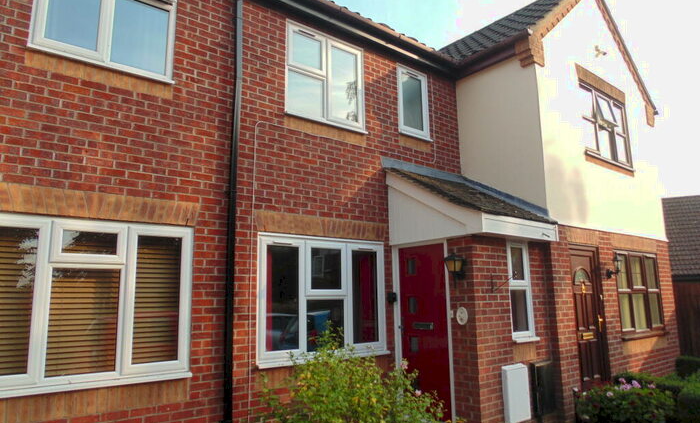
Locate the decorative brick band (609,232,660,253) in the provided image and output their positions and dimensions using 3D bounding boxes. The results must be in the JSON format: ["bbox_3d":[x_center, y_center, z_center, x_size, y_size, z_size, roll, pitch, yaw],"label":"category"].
[{"bbox_3d":[4.579,0.515,7.842,1.830,0.230,0.070,7,-12,-38],"label":"decorative brick band"}]

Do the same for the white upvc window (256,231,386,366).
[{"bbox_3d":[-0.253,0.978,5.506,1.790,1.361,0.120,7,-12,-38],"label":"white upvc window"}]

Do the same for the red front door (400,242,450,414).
[{"bbox_3d":[0.885,1.360,5.723,0.060,1.905,0.750,7,-12,-38],"label":"red front door"}]

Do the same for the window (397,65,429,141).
[{"bbox_3d":[0.899,-1.529,6.880,0.655,1.025,0.090,7,-12,-38],"label":"window"}]

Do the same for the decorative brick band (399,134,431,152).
[{"bbox_3d":[0.889,-0.949,6.789,0.645,0.150,0.070,7,-12,-38],"label":"decorative brick band"}]

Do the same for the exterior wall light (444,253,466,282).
[{"bbox_3d":[1.163,0.625,5.247,0.255,0.340,0.180,7,-12,-38],"label":"exterior wall light"}]

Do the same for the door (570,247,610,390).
[{"bbox_3d":[3.196,1.485,6.587,0.890,2.070,0.100,7,-12,-38],"label":"door"}]

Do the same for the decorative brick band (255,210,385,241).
[{"bbox_3d":[-0.267,0.187,5.636,1.865,0.217,0.100,7,-12,-38],"label":"decorative brick band"}]

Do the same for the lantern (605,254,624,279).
[{"bbox_3d":[3.836,0.784,7.002,0.160,0.360,0.220,7,-12,-38],"label":"lantern"}]

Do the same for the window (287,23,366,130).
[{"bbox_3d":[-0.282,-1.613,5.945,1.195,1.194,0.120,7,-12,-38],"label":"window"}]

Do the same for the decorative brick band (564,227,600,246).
[{"bbox_3d":[3.208,0.345,6.755,0.905,0.217,0.100,7,-12,-38],"label":"decorative brick band"}]

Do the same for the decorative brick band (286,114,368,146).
[{"bbox_3d":[-0.283,-0.951,5.826,1.206,0.159,0.100,7,-12,-38],"label":"decorative brick band"}]

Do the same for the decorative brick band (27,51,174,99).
[{"bbox_3d":[-2.183,-1.198,4.311,1.190,0.152,0.070,7,-12,-38],"label":"decorative brick band"}]

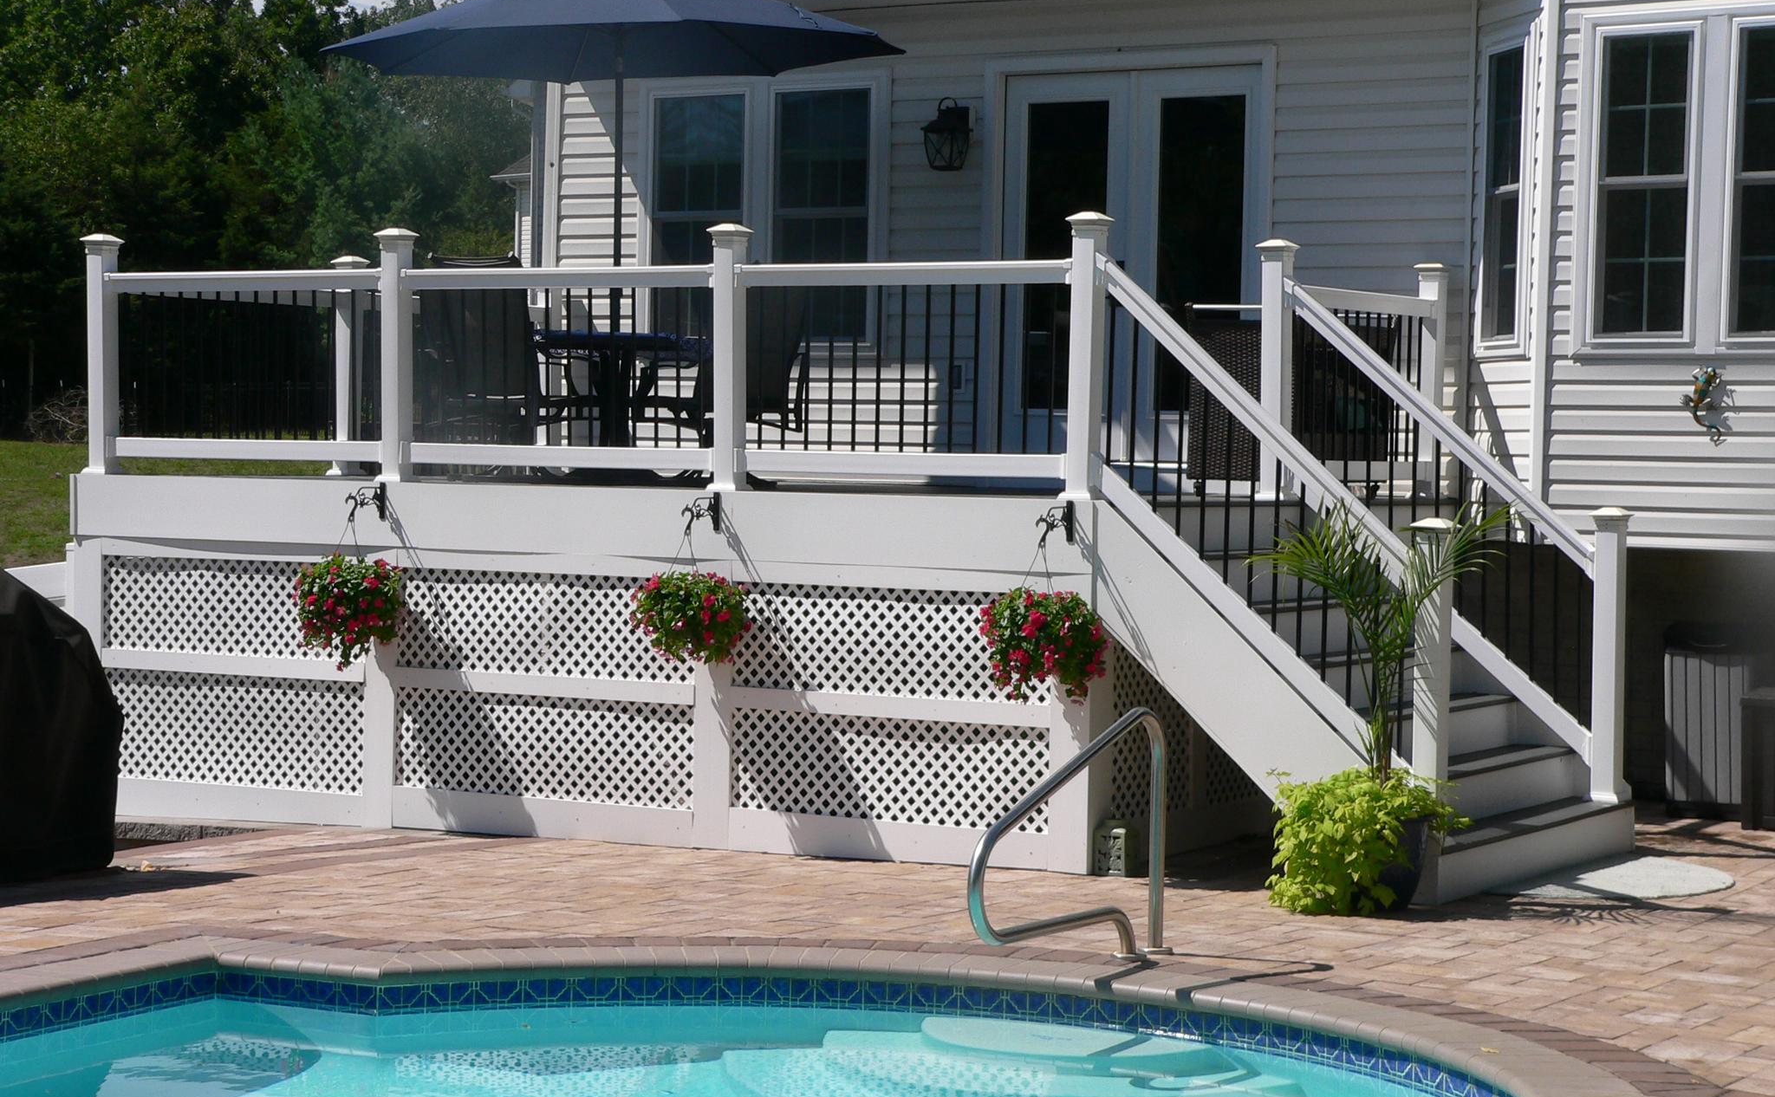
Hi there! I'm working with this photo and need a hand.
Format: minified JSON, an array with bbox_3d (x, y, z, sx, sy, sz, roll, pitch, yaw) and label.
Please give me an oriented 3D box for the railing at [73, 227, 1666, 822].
[{"bbox_3d":[0.051,-0.214,15.100,6.700,2.300,3.530,2,2,31],"label":"railing"}]

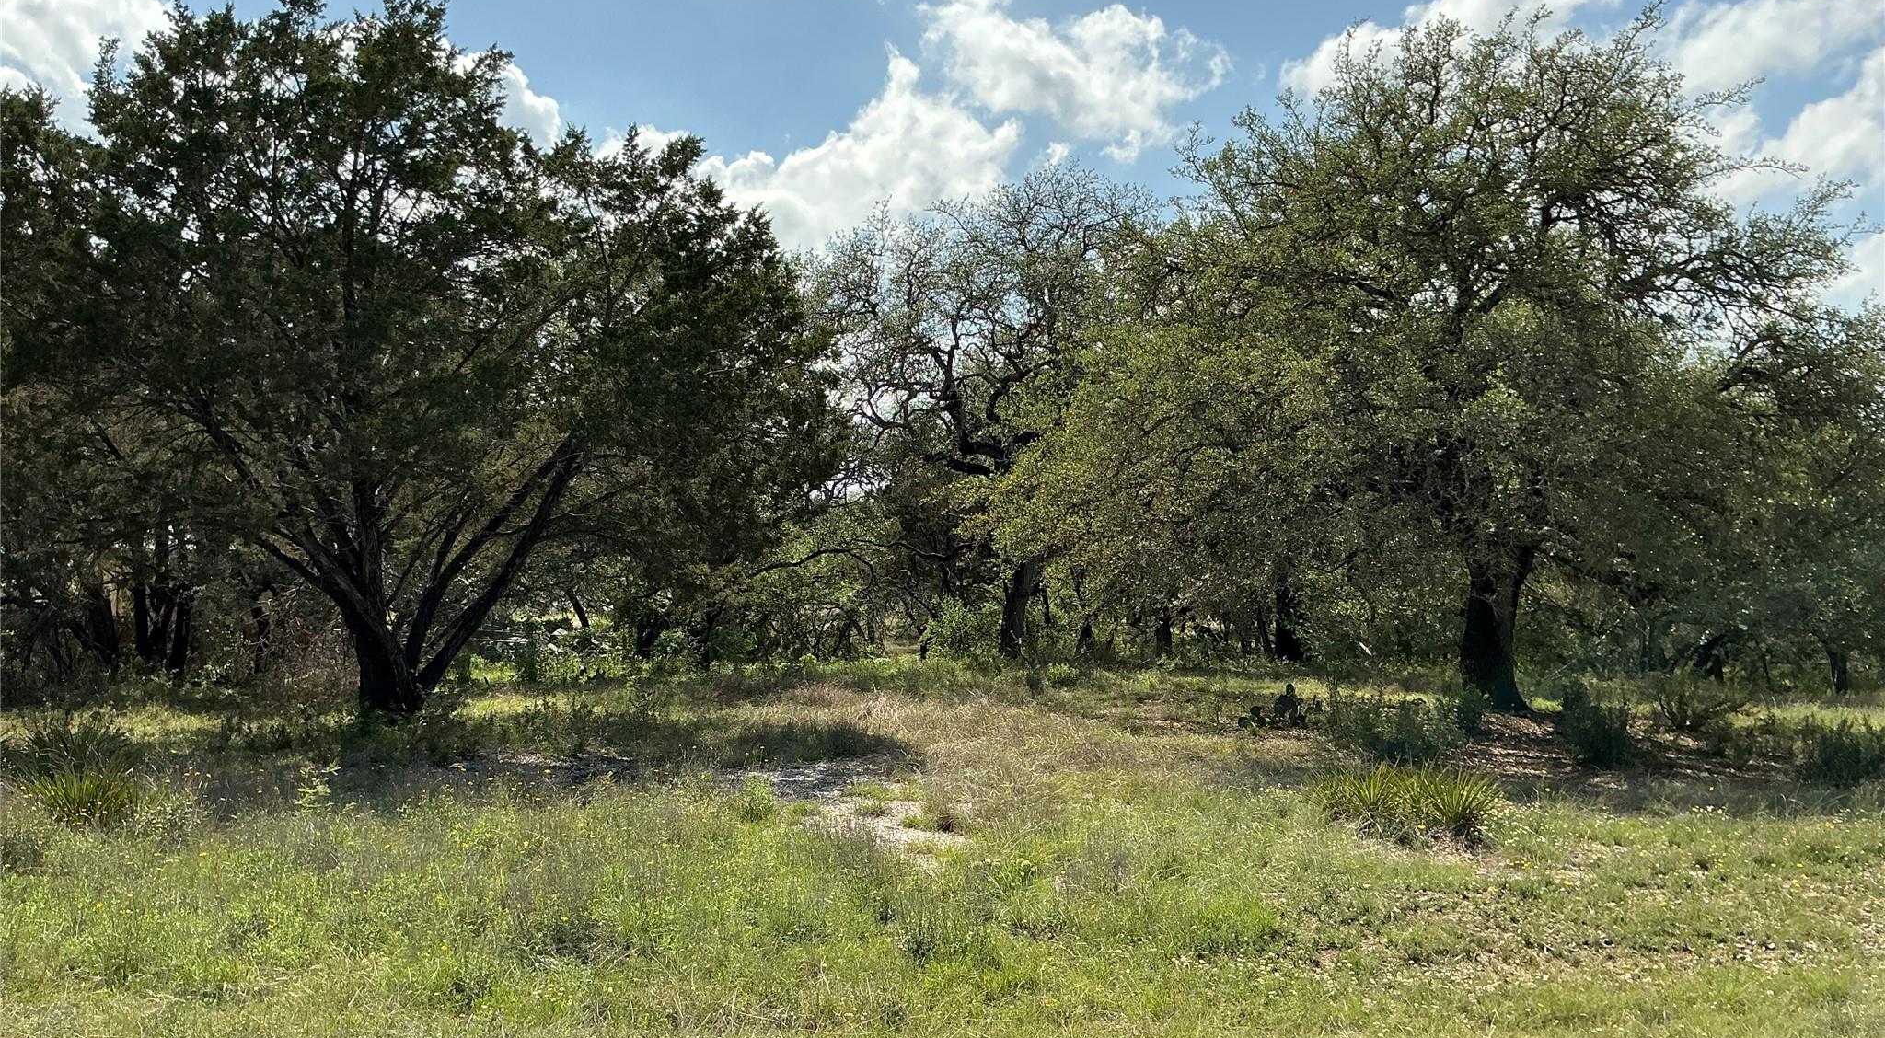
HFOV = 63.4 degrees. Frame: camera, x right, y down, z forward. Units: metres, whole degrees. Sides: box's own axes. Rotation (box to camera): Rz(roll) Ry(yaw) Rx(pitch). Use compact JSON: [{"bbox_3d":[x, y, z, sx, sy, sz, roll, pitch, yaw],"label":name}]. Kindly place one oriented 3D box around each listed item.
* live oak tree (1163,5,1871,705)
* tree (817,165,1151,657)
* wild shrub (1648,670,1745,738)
[{"bbox_3d":[6.754,-1.938,18.000,8.000,8.300,7.300,0,-2,0],"label":"live oak tree"},{"bbox_3d":[0.766,-1.846,26.000,6.000,8.400,6.000,0,-2,0],"label":"tree"},{"bbox_3d":[7.524,1.850,15.200,0.940,0.660,0.850,0,-2,0],"label":"wild shrub"}]

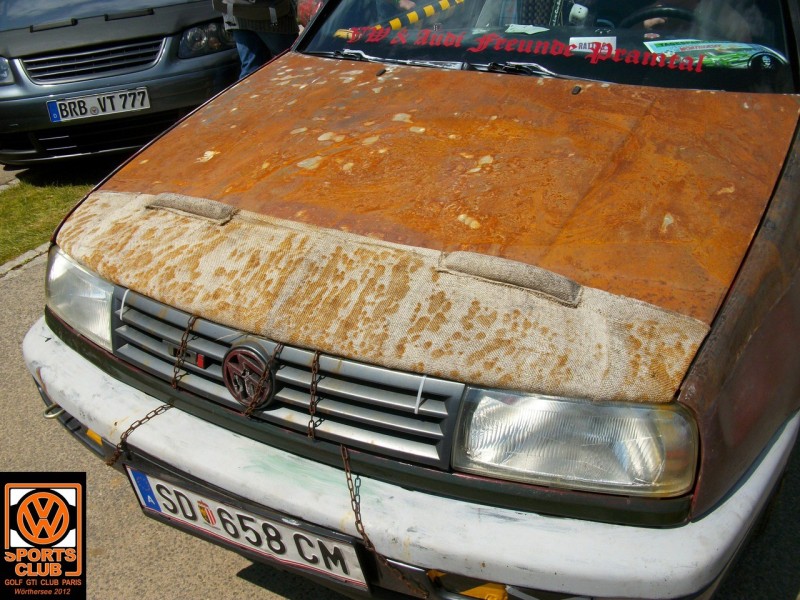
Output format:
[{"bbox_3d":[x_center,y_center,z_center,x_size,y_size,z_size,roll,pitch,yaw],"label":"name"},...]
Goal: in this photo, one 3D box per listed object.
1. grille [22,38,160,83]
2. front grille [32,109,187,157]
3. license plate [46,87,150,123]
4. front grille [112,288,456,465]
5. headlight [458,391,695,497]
[{"bbox_3d":[-1.653,-1.298,4.228,0.740,0.155,0.120,-16,33,-22],"label":"grille"},{"bbox_3d":[-1.634,-0.958,4.429,0.780,0.150,0.110,-16,33,-22],"label":"front grille"},{"bbox_3d":[-1.636,-1.064,4.292,0.520,0.110,0.015,-16,33,-22],"label":"license plate"},{"bbox_3d":[-0.257,0.137,1.402,0.770,0.147,0.130,13,34,25],"label":"front grille"},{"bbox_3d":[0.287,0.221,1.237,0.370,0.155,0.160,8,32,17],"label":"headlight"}]

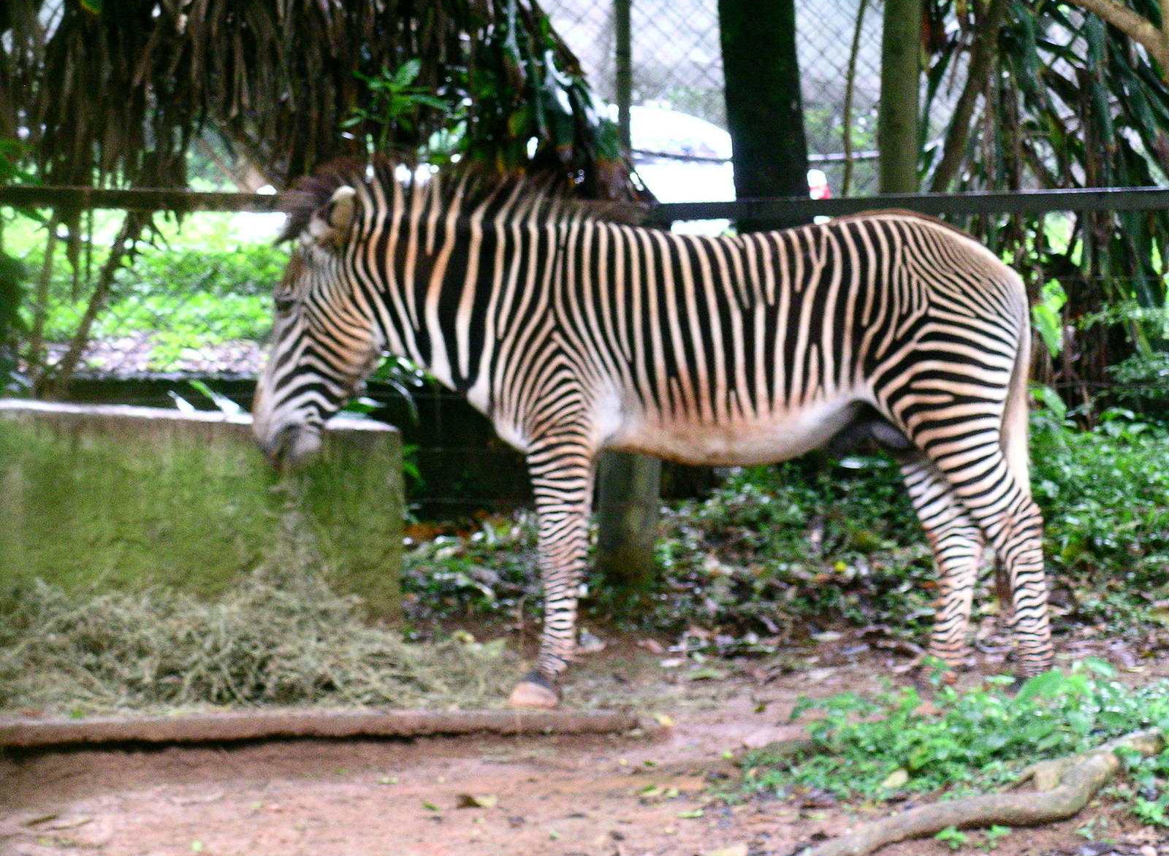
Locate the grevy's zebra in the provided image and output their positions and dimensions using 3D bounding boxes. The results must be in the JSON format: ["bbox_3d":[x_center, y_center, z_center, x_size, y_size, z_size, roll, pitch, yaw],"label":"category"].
[{"bbox_3d":[0.192,0.019,10.950,2.230,1.510,0.520,0,5,0],"label":"grevy's zebra"}]

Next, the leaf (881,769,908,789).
[{"bbox_3d":[0.773,0.874,9.750,0.070,0.036,0.070,0,5,0],"label":"leaf"}]

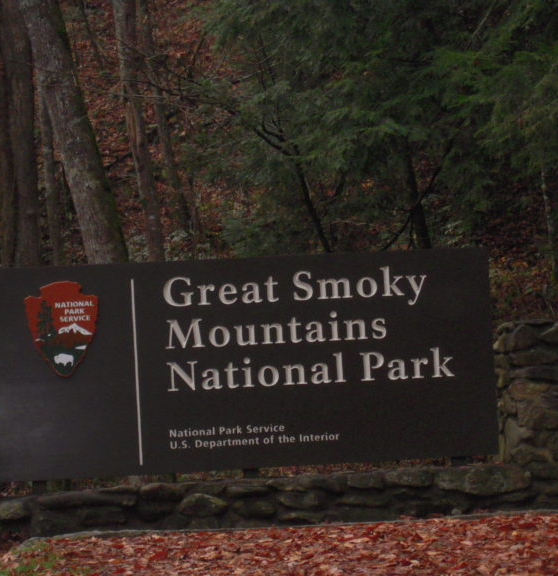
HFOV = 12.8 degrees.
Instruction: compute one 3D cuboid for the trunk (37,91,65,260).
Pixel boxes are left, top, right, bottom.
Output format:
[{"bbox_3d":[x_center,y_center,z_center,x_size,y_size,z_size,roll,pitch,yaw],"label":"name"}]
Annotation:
[{"bbox_3d":[-1.889,-0.928,20.500,0.124,1.475,0.124,-5,-3,0],"label":"trunk"}]

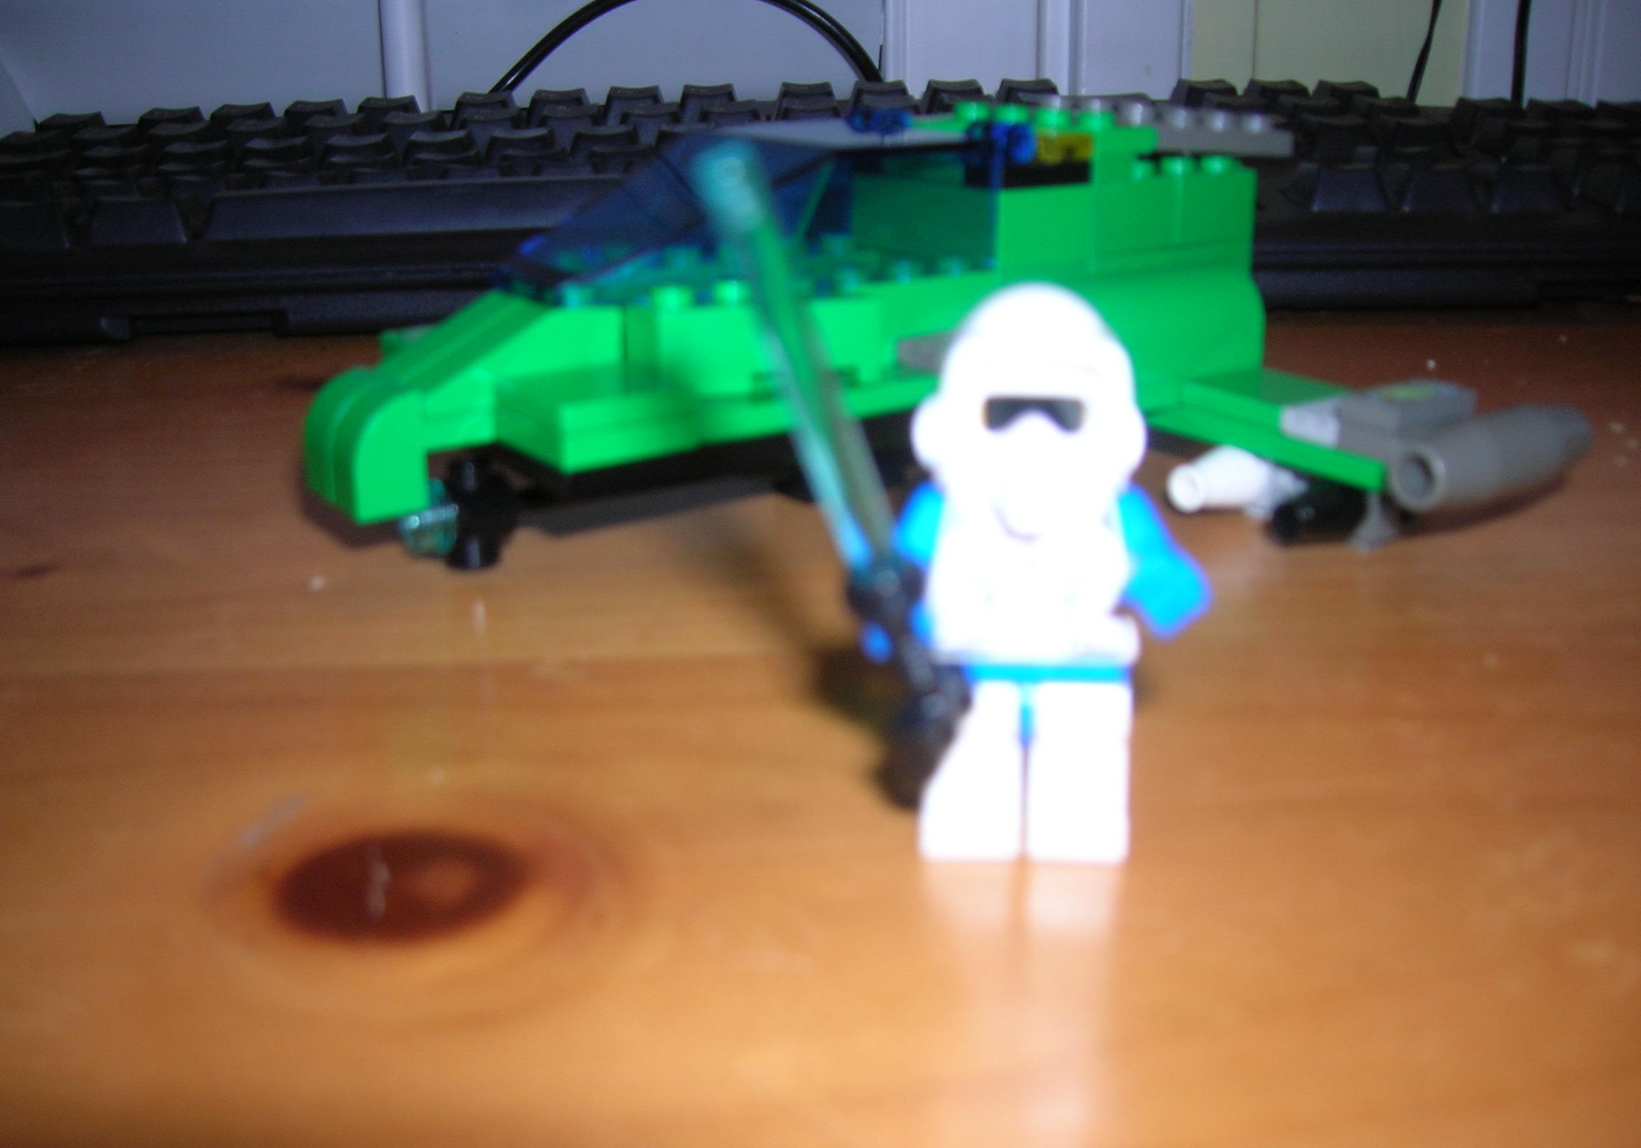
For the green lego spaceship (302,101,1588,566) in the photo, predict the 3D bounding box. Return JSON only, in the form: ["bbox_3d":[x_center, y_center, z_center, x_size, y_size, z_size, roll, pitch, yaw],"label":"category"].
[{"bbox_3d":[0.005,-0.036,0.205,0.141,0.045,0.133,-14,24,-32],"label":"green lego spaceship"}]

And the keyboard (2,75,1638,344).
[{"bbox_3d":[0.018,-0.093,0.371,0.454,0.037,0.154,-2,20,-2],"label":"keyboard"}]

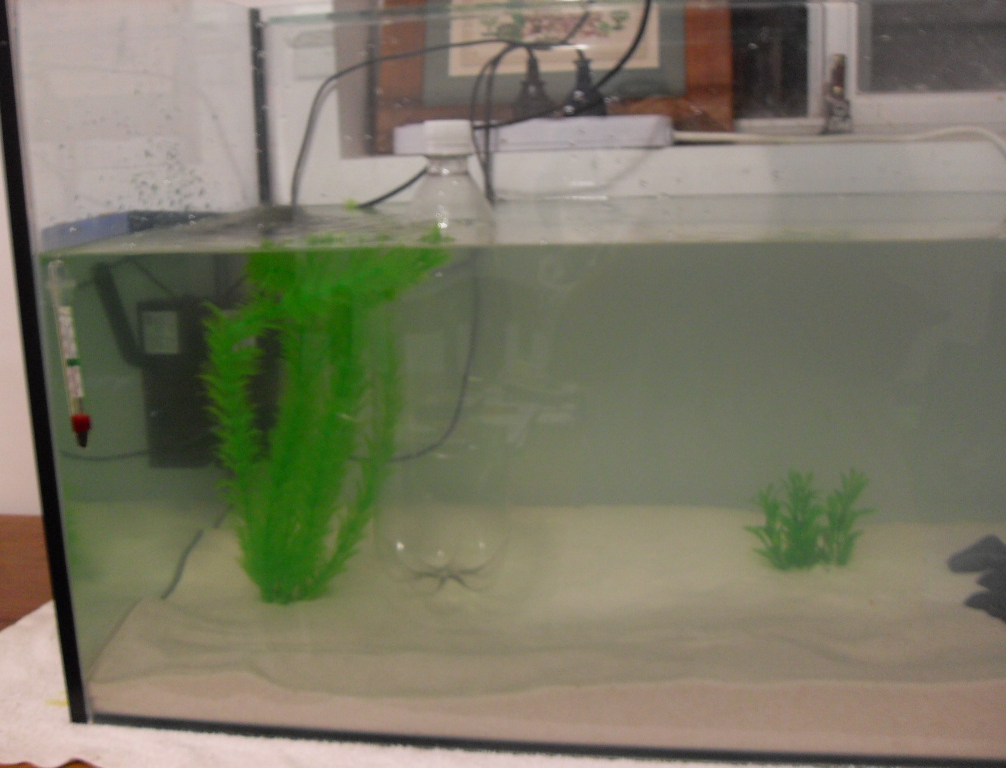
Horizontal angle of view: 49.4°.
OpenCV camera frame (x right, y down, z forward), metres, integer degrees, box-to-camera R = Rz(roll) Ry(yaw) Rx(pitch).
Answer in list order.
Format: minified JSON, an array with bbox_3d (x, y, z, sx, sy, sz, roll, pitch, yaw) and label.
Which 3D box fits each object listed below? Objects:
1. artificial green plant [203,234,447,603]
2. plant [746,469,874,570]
[{"bbox_3d":[-0.101,0.019,0.656,0.143,0.217,0.130,0,13,8],"label":"artificial green plant"},{"bbox_3d":[0.195,0.086,0.702,0.082,0.061,0.066,0,13,8],"label":"plant"}]

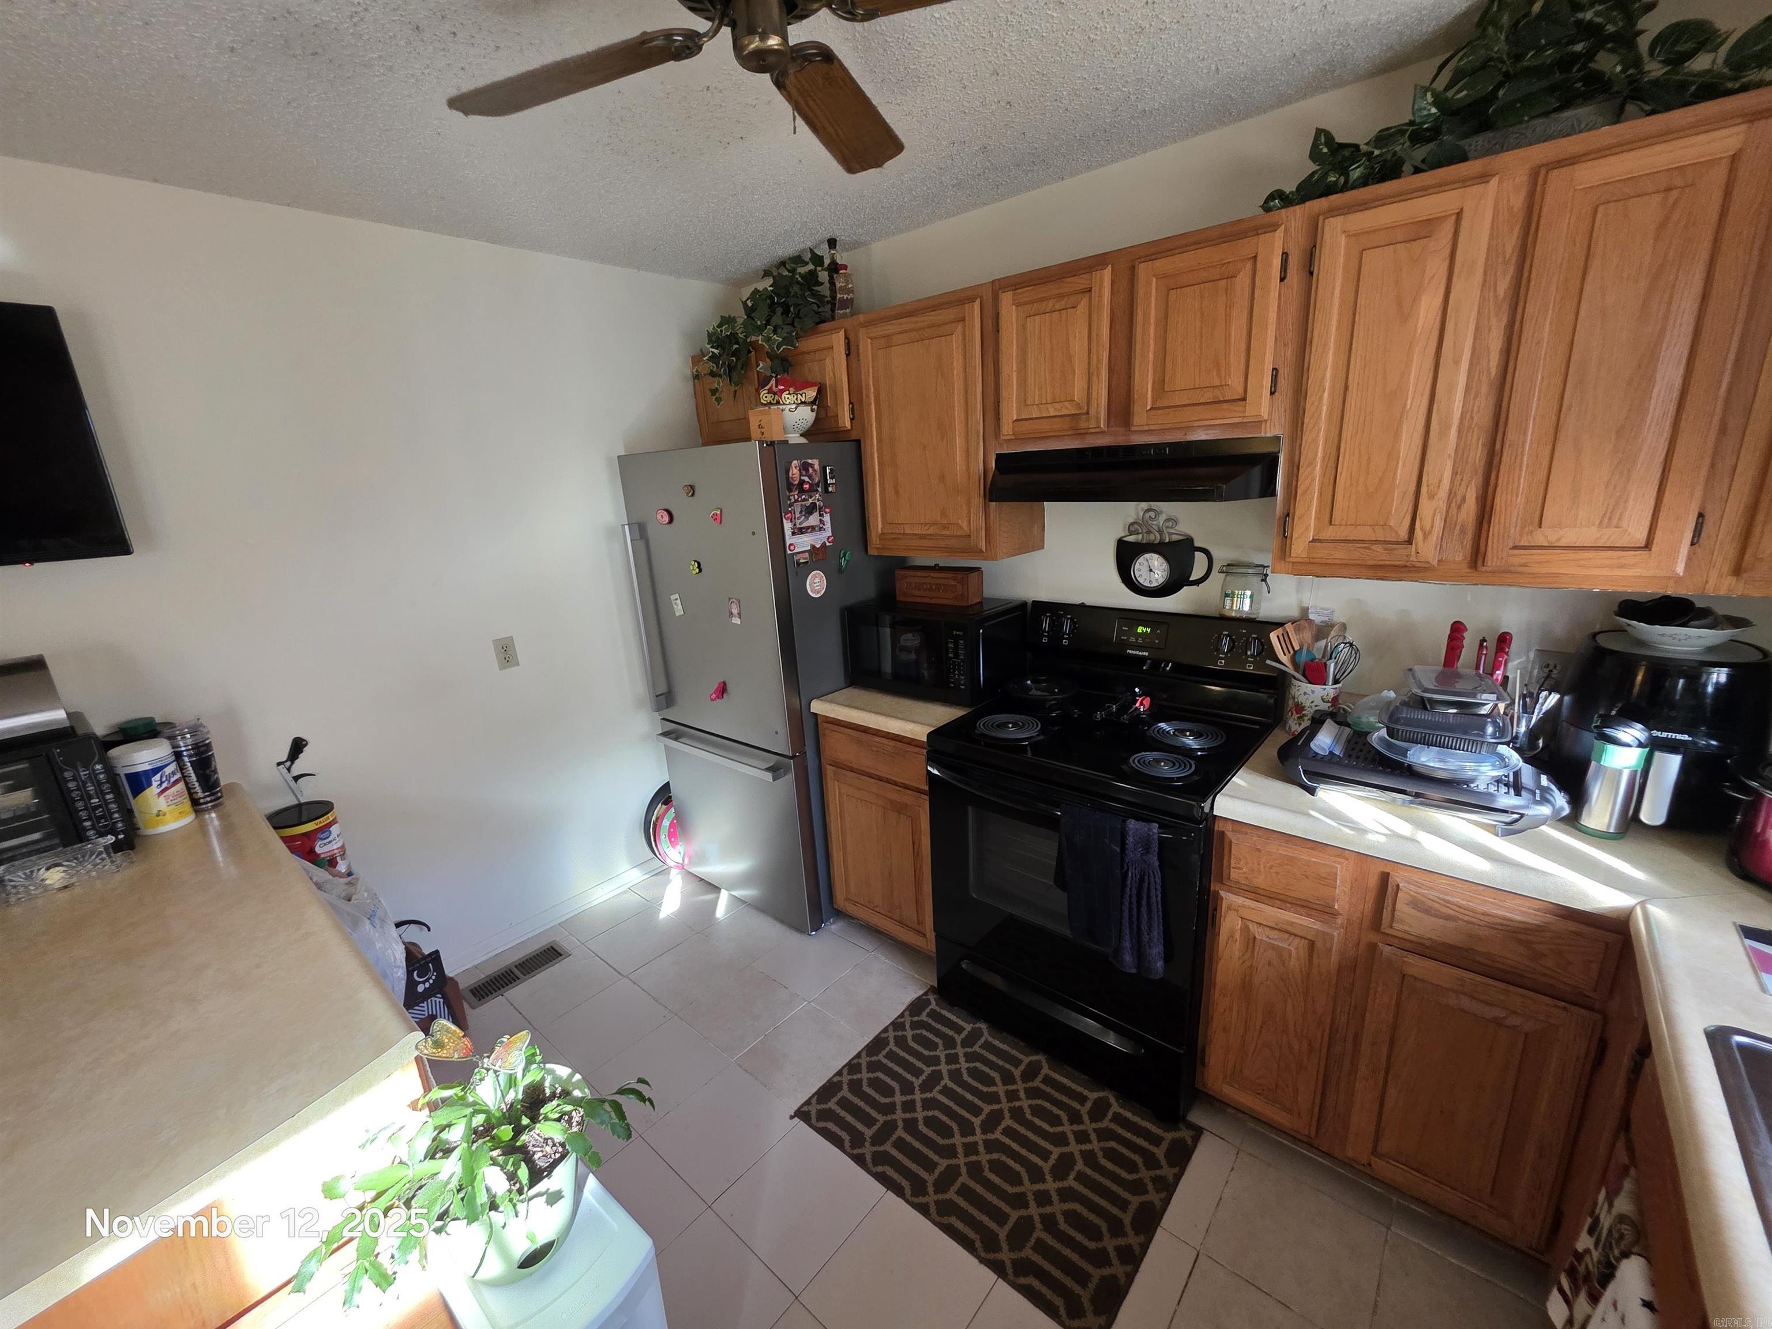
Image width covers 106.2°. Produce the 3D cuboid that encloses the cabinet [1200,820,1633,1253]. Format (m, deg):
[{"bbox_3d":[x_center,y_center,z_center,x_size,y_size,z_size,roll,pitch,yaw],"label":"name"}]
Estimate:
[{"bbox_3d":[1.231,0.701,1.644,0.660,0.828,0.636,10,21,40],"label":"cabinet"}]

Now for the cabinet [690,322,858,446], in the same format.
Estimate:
[{"bbox_3d":[-0.357,-1.065,2.670,0.954,0.379,0.328,10,21,40],"label":"cabinet"}]

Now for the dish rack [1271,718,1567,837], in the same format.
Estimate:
[{"bbox_3d":[1.184,0.233,1.495,0.475,0.084,0.353,10,21,40],"label":"dish rack"}]

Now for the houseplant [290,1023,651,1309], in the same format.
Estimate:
[{"bbox_3d":[-0.570,0.729,0.958,0.232,0.253,0.394,10,21,40],"label":"houseplant"}]

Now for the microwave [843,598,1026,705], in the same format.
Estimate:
[{"bbox_3d":[0.185,-0.068,2.392,0.539,0.282,0.356,10,21,40],"label":"microwave"}]

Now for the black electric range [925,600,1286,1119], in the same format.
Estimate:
[{"bbox_3d":[0.631,0.499,2.022,0.763,1.202,0.707,10,21,40],"label":"black electric range"}]

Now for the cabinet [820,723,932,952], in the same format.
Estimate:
[{"bbox_3d":[0.181,0.515,2.523,0.545,0.828,0.636,10,21,40],"label":"cabinet"}]

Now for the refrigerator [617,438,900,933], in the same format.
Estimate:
[{"bbox_3d":[-0.444,0.049,2.754,0.823,1.795,0.737,10,21,40],"label":"refrigerator"}]

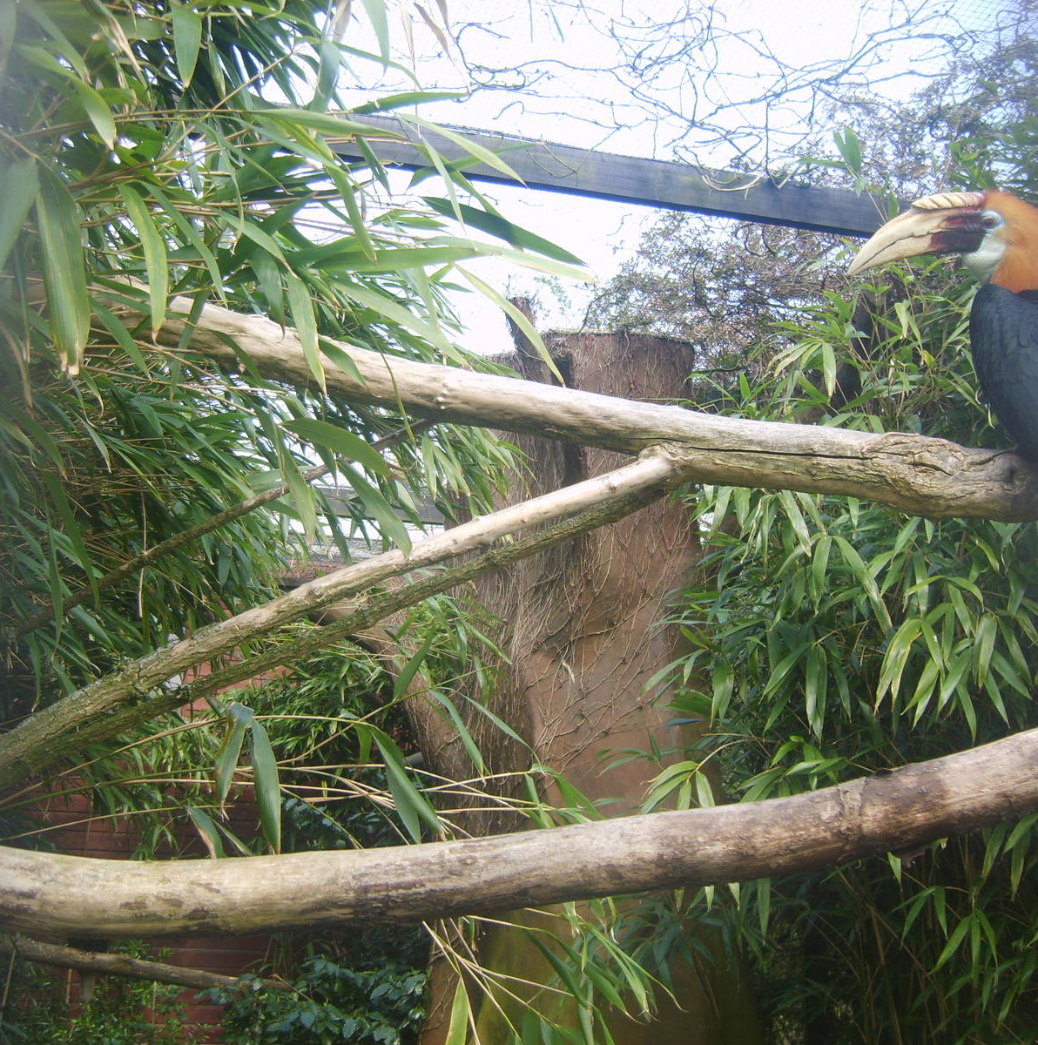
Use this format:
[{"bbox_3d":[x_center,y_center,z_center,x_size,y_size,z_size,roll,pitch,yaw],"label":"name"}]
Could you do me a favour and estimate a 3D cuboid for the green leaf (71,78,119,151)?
[{"bbox_3d":[-0.467,-0.449,1.550,0.034,0.090,0.030,-26,-3,-10],"label":"green leaf"}]

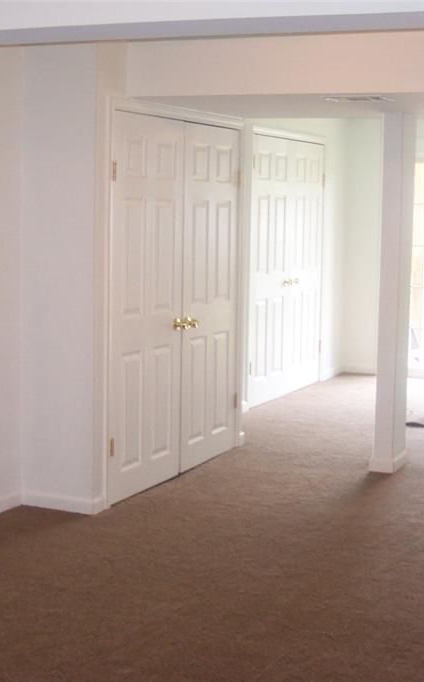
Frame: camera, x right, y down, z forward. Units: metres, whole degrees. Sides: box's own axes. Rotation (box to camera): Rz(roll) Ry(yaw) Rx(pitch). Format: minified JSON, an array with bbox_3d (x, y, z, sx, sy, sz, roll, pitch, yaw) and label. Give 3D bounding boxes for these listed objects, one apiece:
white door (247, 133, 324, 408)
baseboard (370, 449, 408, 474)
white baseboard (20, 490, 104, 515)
[{"bbox_3d":[0.608,-0.609,8.818,0.120,2.120,1.690,5,8,25],"label":"white door"},{"bbox_3d":[1.064,0.727,6.525,0.147,0.075,0.260,5,8,25],"label":"baseboard"},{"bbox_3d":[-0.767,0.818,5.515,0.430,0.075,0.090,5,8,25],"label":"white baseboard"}]

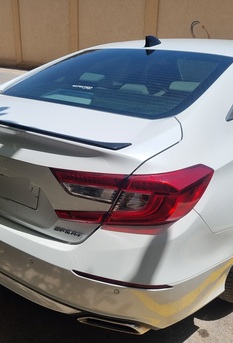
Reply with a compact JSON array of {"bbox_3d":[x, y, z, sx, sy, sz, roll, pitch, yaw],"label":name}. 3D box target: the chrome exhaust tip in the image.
[{"bbox_3d":[-0.012,0.647,1.481,0.255,0.075,0.160,12,21,27],"label":"chrome exhaust tip"}]

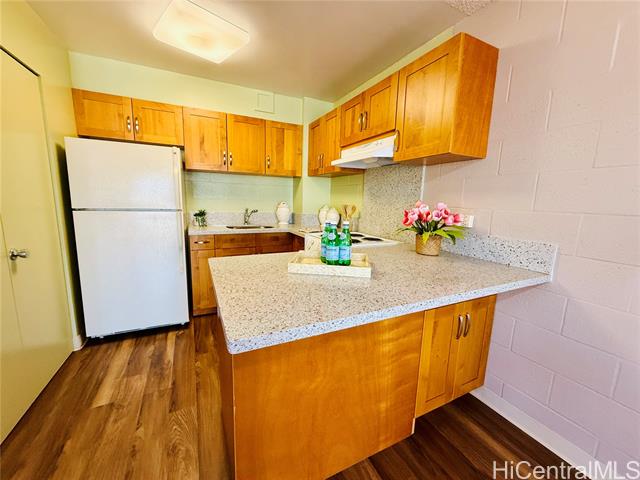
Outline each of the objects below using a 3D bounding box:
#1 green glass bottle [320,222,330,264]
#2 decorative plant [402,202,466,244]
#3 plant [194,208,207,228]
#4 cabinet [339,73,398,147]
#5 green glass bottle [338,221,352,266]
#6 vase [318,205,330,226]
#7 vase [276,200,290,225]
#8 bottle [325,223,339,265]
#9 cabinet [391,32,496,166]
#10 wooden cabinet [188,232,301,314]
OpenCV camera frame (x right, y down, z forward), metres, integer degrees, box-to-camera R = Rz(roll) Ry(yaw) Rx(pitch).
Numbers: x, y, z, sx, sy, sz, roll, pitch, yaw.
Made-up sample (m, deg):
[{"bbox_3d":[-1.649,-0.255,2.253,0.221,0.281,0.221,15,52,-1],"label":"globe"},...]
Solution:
[{"bbox_3d":[0.043,0.008,1.397,0.065,0.232,0.065,2,9,2],"label":"green glass bottle"},{"bbox_3d":[0.747,-0.117,1.716,0.410,0.320,0.360,5,10,23],"label":"decorative plant"},{"bbox_3d":[-1.347,-0.246,2.935,0.130,0.205,0.130,-3,10,-26],"label":"plant"},{"bbox_3d":[0.512,-1.014,2.185,0.324,0.396,0.749,-3,10,-26],"label":"cabinet"},{"bbox_3d":[0.138,0.019,1.342,0.065,0.232,0.065,2,9,6],"label":"green glass bottle"},{"bbox_3d":[0.064,-0.263,3.000,0.150,0.250,0.150,-3,10,-26],"label":"vase"},{"bbox_3d":[-0.471,-0.343,3.348,0.185,0.310,0.185,-3,10,-26],"label":"vase"},{"bbox_3d":[0.074,0.017,1.344,0.065,0.232,0.065,2,9,3],"label":"bottle"},{"bbox_3d":[0.778,-0.825,1.667,0.324,0.602,0.457,-3,10,-26],"label":"cabinet"},{"bbox_3d":[-0.924,0.337,3.098,1.095,0.880,0.580,-3,10,-26],"label":"wooden cabinet"}]

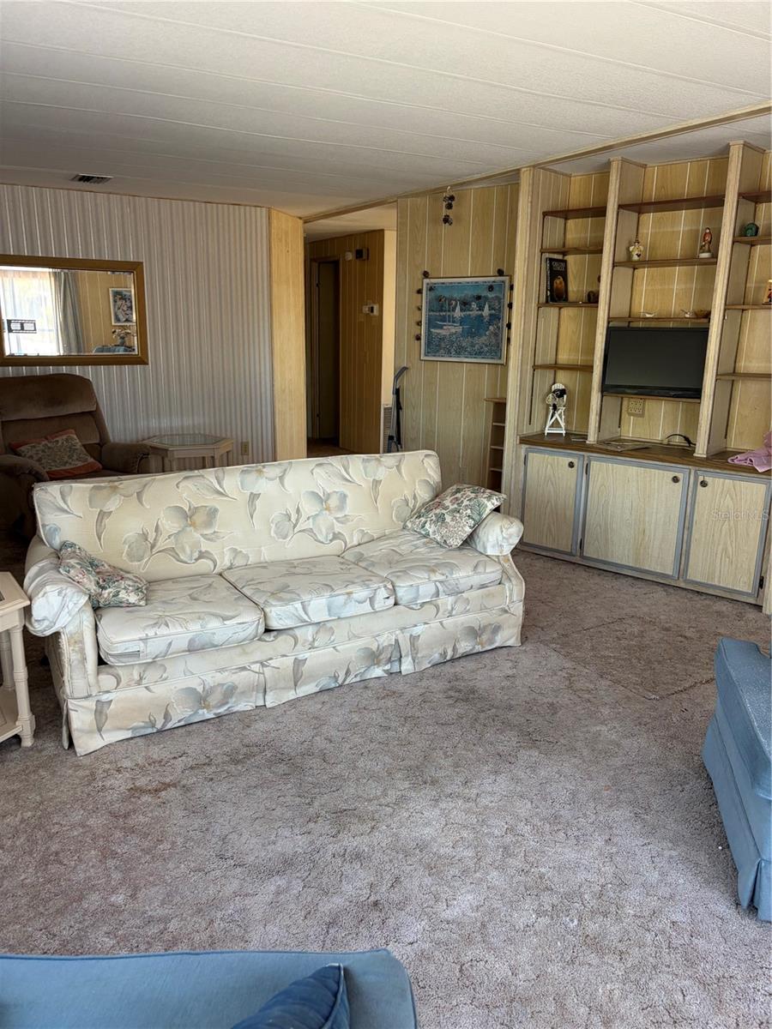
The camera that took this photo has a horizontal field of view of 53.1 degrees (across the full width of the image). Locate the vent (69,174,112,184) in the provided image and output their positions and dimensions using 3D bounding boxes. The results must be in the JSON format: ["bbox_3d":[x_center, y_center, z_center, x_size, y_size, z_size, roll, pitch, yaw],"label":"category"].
[{"bbox_3d":[-1.966,-2.235,5.144,0.205,0.020,0.300,-7,16,-28],"label":"vent"}]

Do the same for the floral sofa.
[{"bbox_3d":[-0.436,0.225,3.303,2.080,0.810,0.870,-7,16,-30],"label":"floral sofa"}]

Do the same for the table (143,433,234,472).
[{"bbox_3d":[-1.526,-0.309,5.970,0.690,0.520,0.650,-3,15,-16],"label":"table"}]

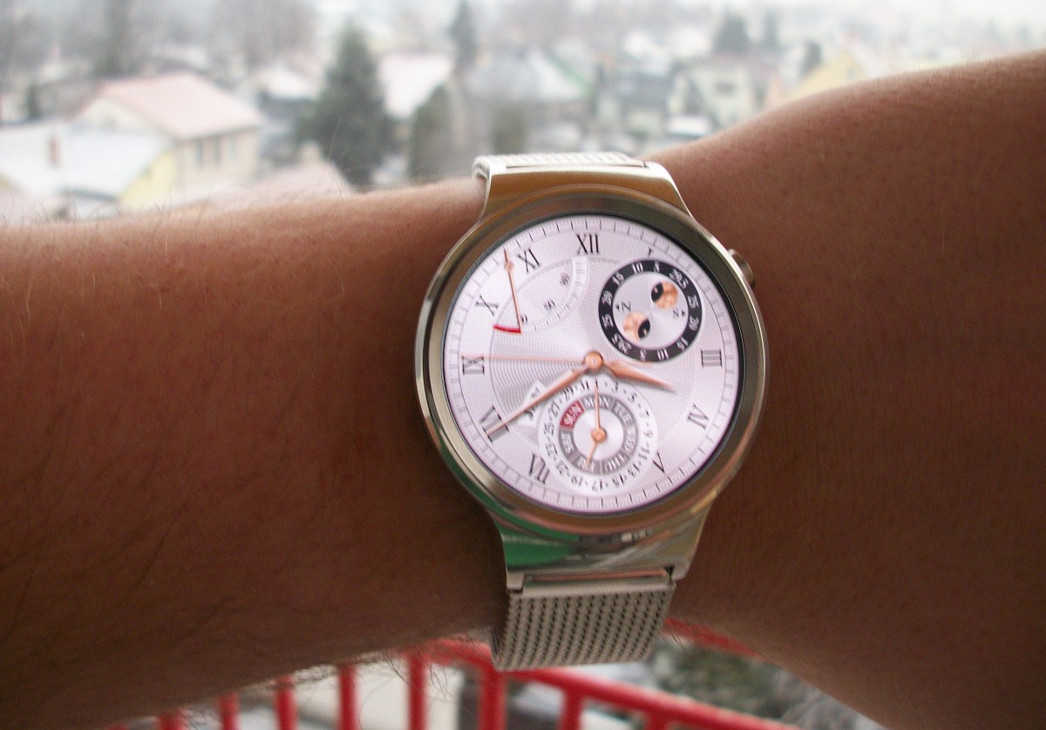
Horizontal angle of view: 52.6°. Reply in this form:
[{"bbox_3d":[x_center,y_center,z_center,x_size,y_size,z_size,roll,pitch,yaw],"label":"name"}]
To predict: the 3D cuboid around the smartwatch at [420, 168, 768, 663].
[{"bbox_3d":[0.006,0.005,0.150,0.043,0.070,0.055,-2,-8,-6],"label":"smartwatch"}]

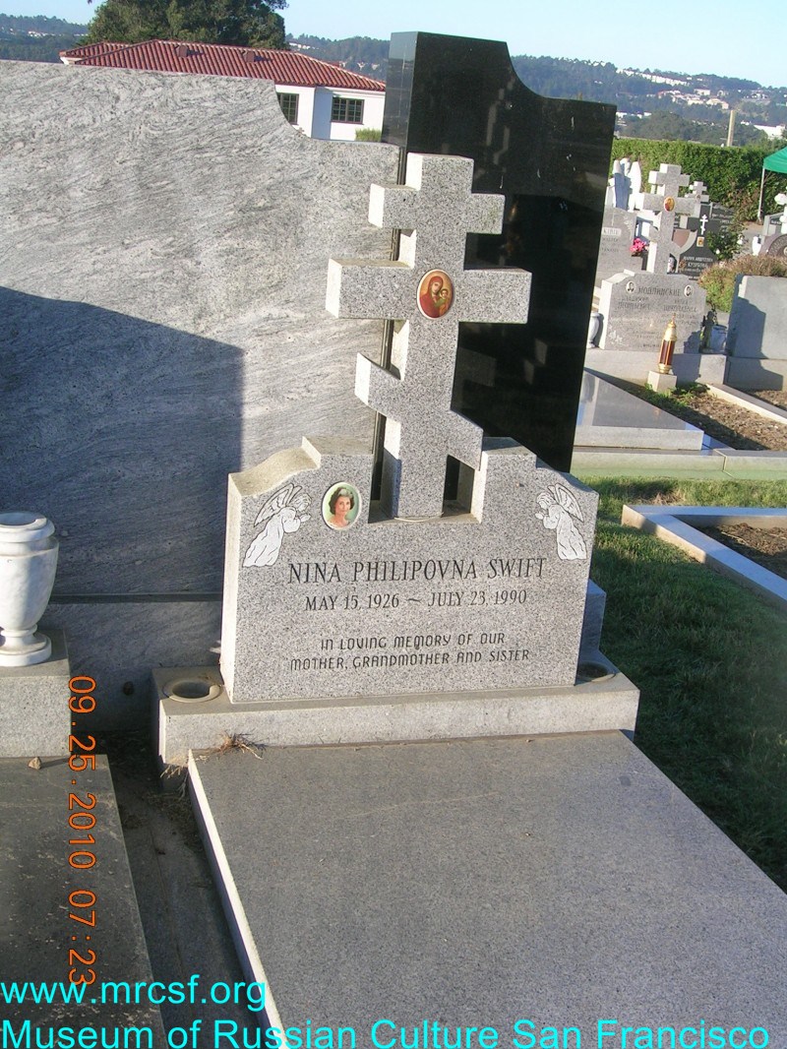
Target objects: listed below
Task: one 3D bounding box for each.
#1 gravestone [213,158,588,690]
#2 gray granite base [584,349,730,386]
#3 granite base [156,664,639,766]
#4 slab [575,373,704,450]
[{"bbox_3d":[0.063,-0.212,3.077,0.853,1.231,0.175,-1,17,-17],"label":"gravestone"},{"bbox_3d":[1.604,-1.050,8.641,1.050,0.200,0.280,0,17,-13],"label":"gray granite base"},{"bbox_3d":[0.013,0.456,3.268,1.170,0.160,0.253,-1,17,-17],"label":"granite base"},{"bbox_3d":[0.890,-0.692,7.416,0.950,0.105,1.820,0,17,-13],"label":"slab"}]

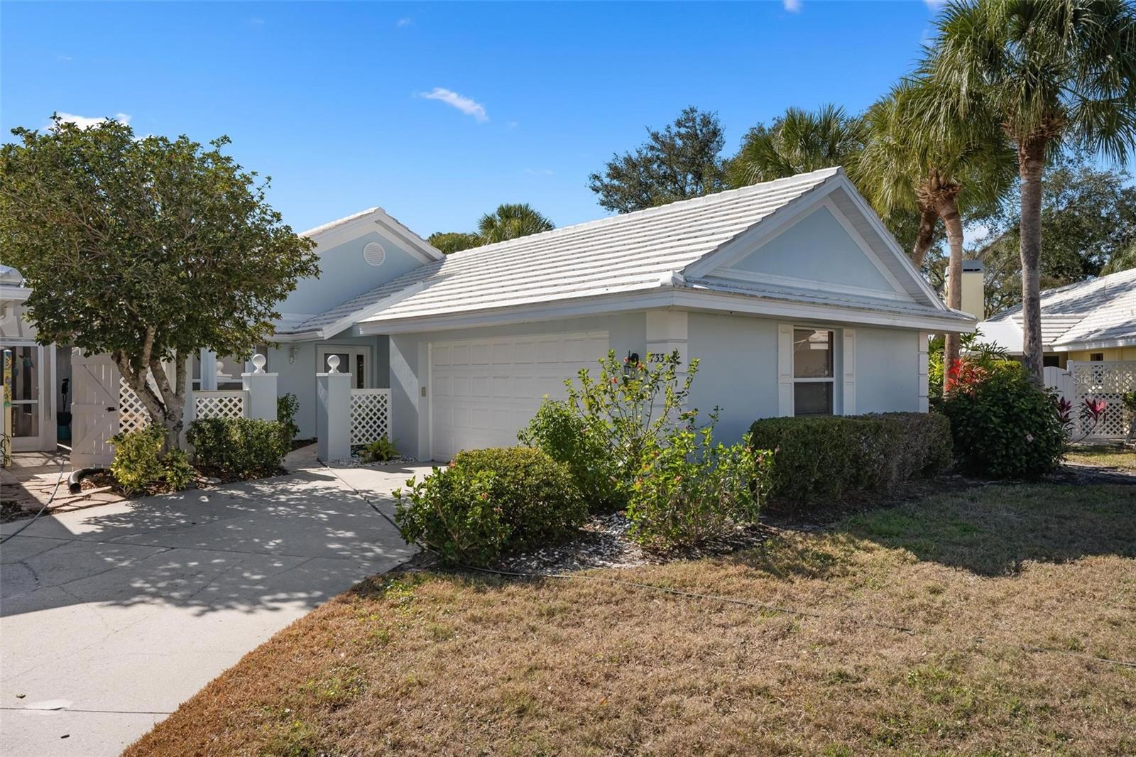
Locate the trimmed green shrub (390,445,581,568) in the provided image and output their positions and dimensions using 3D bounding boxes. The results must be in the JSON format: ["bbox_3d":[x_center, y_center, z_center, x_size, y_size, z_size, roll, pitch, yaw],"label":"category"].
[{"bbox_3d":[-0.693,1.164,7.306,1.750,0.870,1.150,0,0,-42],"label":"trimmed green shrub"}]

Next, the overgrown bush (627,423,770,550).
[{"bbox_3d":[1.355,1.033,8.087,1.650,1.130,0.800,0,0,-42],"label":"overgrown bush"}]

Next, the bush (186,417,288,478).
[{"bbox_3d":[-5.298,1.101,12.345,1.750,0.920,0.800,0,0,-42],"label":"bush"}]

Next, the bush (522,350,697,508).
[{"bbox_3d":[0.494,0.628,9.022,1.400,1.880,1.500,0,0,-42],"label":"bush"}]

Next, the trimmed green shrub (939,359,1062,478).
[{"bbox_3d":[7.417,0.641,13.002,1.900,1.870,1.700,0,0,-42],"label":"trimmed green shrub"}]

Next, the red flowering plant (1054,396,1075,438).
[{"bbox_3d":[10.761,0.951,16.403,0.450,1.100,0.450,0,0,-42],"label":"red flowering plant"}]

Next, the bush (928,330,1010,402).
[{"bbox_3d":[8.311,0.298,15.701,1.600,2.530,1.600,0,0,-42],"label":"bush"}]

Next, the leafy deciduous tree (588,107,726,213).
[{"bbox_3d":[3.692,-4.515,29.985,6.000,12.200,6.000,0,0,-42],"label":"leafy deciduous tree"}]

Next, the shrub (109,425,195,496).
[{"bbox_3d":[-5.982,1.129,10.904,1.000,0.880,1.000,0,0,-42],"label":"shrub"}]

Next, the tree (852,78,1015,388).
[{"bbox_3d":[8.307,-2.616,17.191,3.500,8.350,3.500,0,0,-42],"label":"tree"}]

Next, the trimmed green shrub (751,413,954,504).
[{"bbox_3d":[4.335,1.079,11.433,4.750,0.990,0.750,0,0,-42],"label":"trimmed green shrub"}]

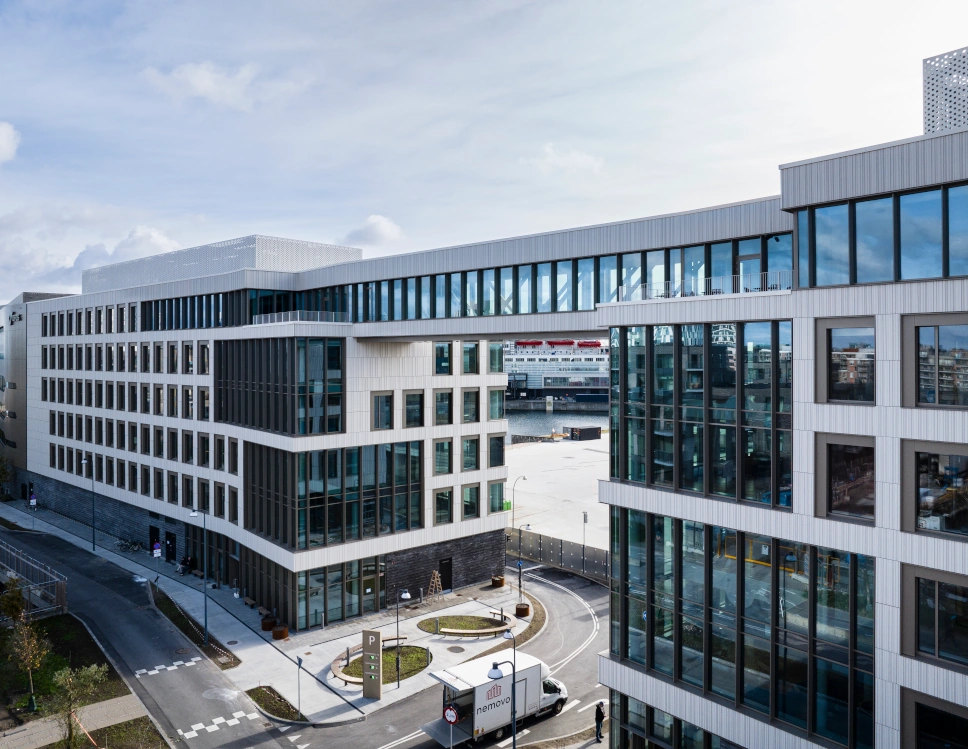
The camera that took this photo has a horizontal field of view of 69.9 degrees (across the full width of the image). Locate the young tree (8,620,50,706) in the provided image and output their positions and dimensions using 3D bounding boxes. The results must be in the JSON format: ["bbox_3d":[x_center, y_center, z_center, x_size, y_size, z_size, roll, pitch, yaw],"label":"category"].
[{"bbox_3d":[-22.886,14.578,34.896,2.100,4.482,2.100,0,1,0],"label":"young tree"}]

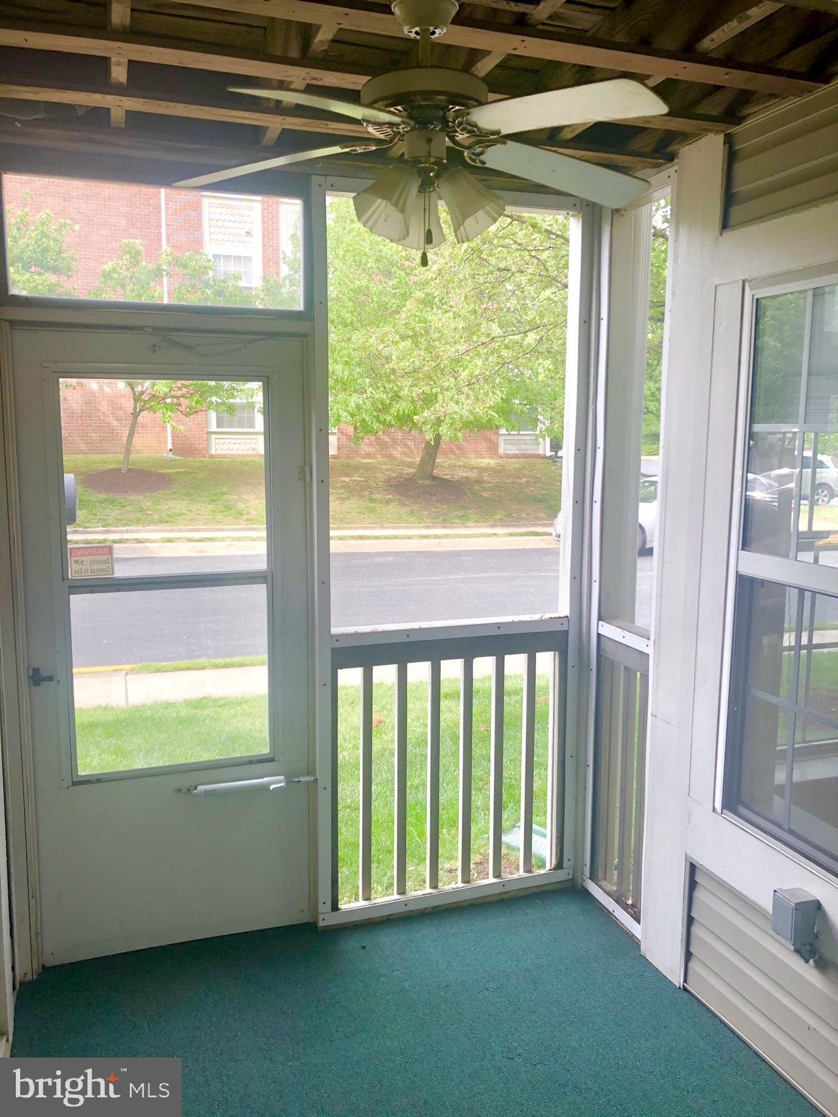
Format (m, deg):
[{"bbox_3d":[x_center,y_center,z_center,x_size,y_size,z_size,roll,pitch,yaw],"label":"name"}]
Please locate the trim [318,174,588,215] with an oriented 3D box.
[{"bbox_3d":[0.122,-1.173,2.923,0.894,0.044,0.031,-2,9,-19],"label":"trim"}]

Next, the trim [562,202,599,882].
[{"bbox_3d":[0.560,-0.002,3.244,0.053,2.448,0.031,-2,9,-19],"label":"trim"}]

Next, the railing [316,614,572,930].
[{"bbox_3d":[0.111,0.729,3.222,0.945,1.018,0.085,-2,9,-19],"label":"railing"}]

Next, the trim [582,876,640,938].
[{"bbox_3d":[0.691,1.229,3.214,0.031,0.048,0.396,-2,9,-19],"label":"trim"}]

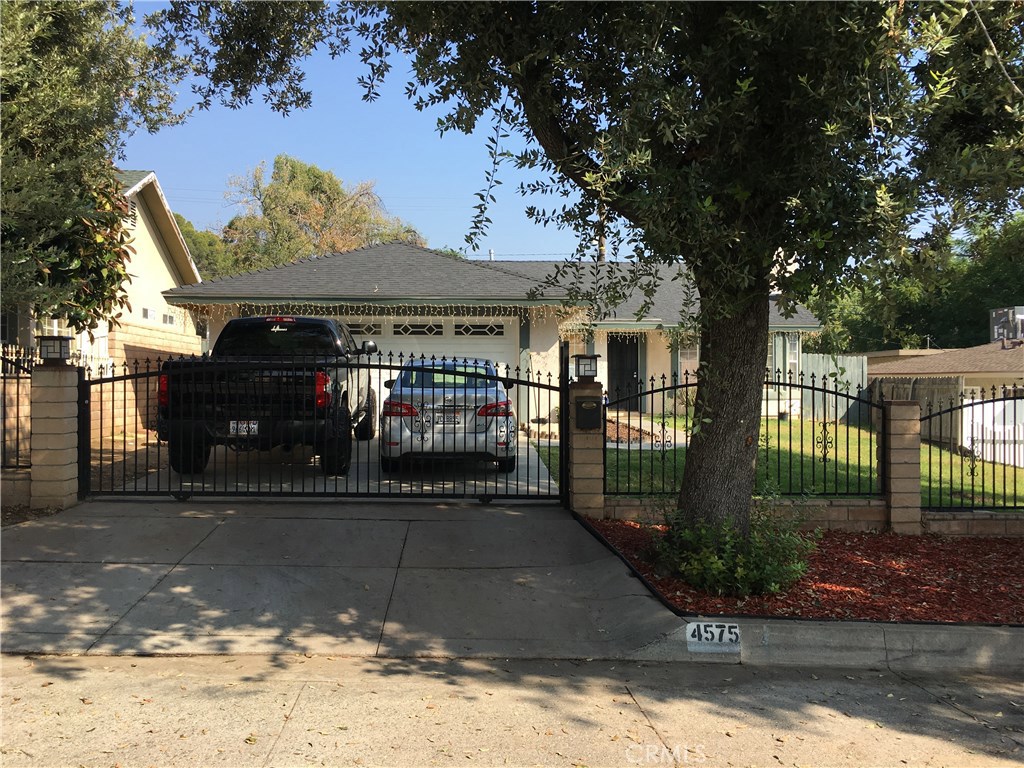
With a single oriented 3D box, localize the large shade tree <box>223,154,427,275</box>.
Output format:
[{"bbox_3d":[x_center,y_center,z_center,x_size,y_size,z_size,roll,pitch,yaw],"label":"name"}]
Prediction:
[{"bbox_3d":[-9.200,-5.100,42.000,9.800,12.200,9.600,0,0,-4],"label":"large shade tree"}]

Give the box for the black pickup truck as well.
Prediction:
[{"bbox_3d":[-3.150,0.020,12.000,2.150,1.980,5.800,0,2,-5],"label":"black pickup truck"}]

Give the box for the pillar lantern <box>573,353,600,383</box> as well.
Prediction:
[{"bbox_3d":[0.776,-0.165,8.930,0.270,0.295,0.270,0,0,-4],"label":"pillar lantern"}]

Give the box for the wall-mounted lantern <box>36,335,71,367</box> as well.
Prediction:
[{"bbox_3d":[-4.540,-0.330,8.510,0.270,0.295,0.270,0,0,-4],"label":"wall-mounted lantern"}]

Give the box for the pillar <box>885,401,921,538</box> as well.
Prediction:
[{"bbox_3d":[4.080,0.875,9.080,0.310,1.400,0.310,0,0,-4],"label":"pillar"}]

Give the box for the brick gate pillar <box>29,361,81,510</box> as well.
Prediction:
[{"bbox_3d":[-4.525,0.525,8.510,0.310,1.410,0.310,0,0,-4],"label":"brick gate pillar"}]

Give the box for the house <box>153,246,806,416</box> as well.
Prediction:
[{"bbox_3d":[0.650,-1.500,22.900,15.000,4.800,14.800,0,0,-5],"label":"house"}]

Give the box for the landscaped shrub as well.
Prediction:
[{"bbox_3d":[1.670,1.150,6.350,1.120,0.580,1.000,0,0,-4],"label":"landscaped shrub"}]

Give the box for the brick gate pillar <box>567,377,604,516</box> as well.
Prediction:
[{"bbox_3d":[0.770,0.685,8.925,0.310,1.400,0.310,0,0,-4],"label":"brick gate pillar"}]

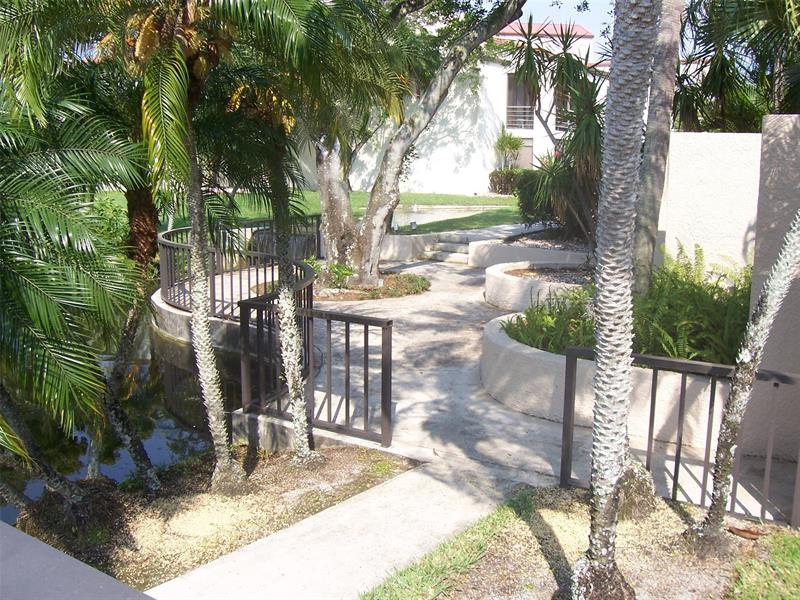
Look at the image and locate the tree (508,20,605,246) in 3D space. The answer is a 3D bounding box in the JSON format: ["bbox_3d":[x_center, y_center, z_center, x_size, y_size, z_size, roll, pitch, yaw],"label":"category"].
[{"bbox_3d":[3.439,-3.547,16.735,2.300,4.599,2.200,1,10,0],"label":"tree"}]

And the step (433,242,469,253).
[{"bbox_3d":[1.174,-1.169,17.704,0.930,0.160,0.400,5,11,24],"label":"step"}]

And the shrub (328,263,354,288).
[{"bbox_3d":[-0.985,-0.442,13.267,0.440,0.450,0.450,1,10,0],"label":"shrub"}]

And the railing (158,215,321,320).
[{"bbox_3d":[-2.492,-0.669,13.181,2.900,0.940,8.800,1,10,0],"label":"railing"}]

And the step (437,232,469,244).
[{"bbox_3d":[1.277,-1.419,18.168,0.800,0.170,0.400,4,10,20],"label":"step"}]

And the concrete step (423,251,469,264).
[{"bbox_3d":[1.052,-0.943,17.326,1.120,0.170,0.400,6,11,28],"label":"concrete step"}]

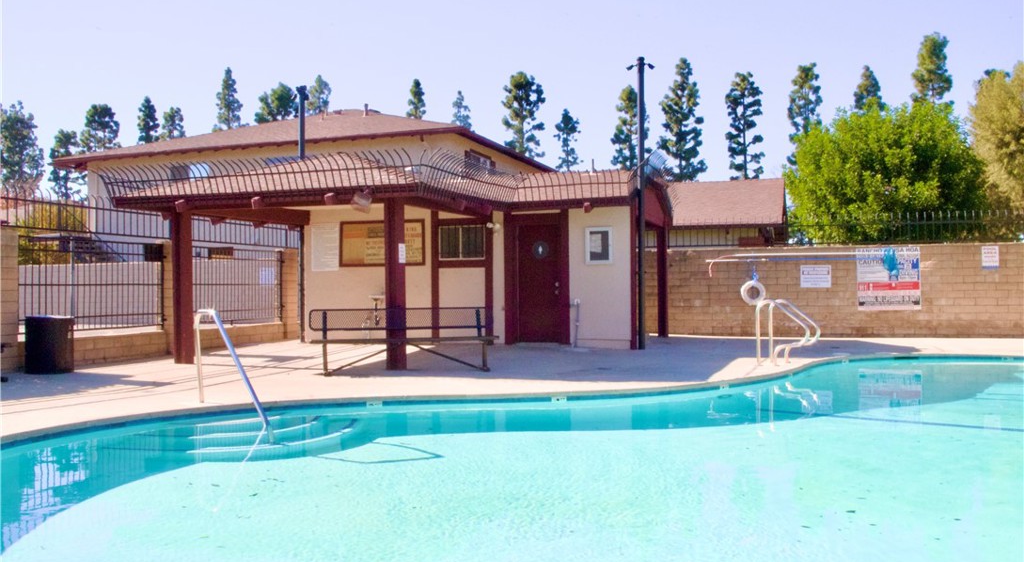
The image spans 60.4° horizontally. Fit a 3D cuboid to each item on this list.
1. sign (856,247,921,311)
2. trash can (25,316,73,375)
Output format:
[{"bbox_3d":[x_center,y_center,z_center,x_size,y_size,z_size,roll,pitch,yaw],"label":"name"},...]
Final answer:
[{"bbox_3d":[7.452,-0.038,17.385,1.160,1.230,0.020,0,0,17],"label":"sign"},{"bbox_3d":[-6.126,0.838,11.659,0.620,0.740,0.620,0,0,-28],"label":"trash can"}]

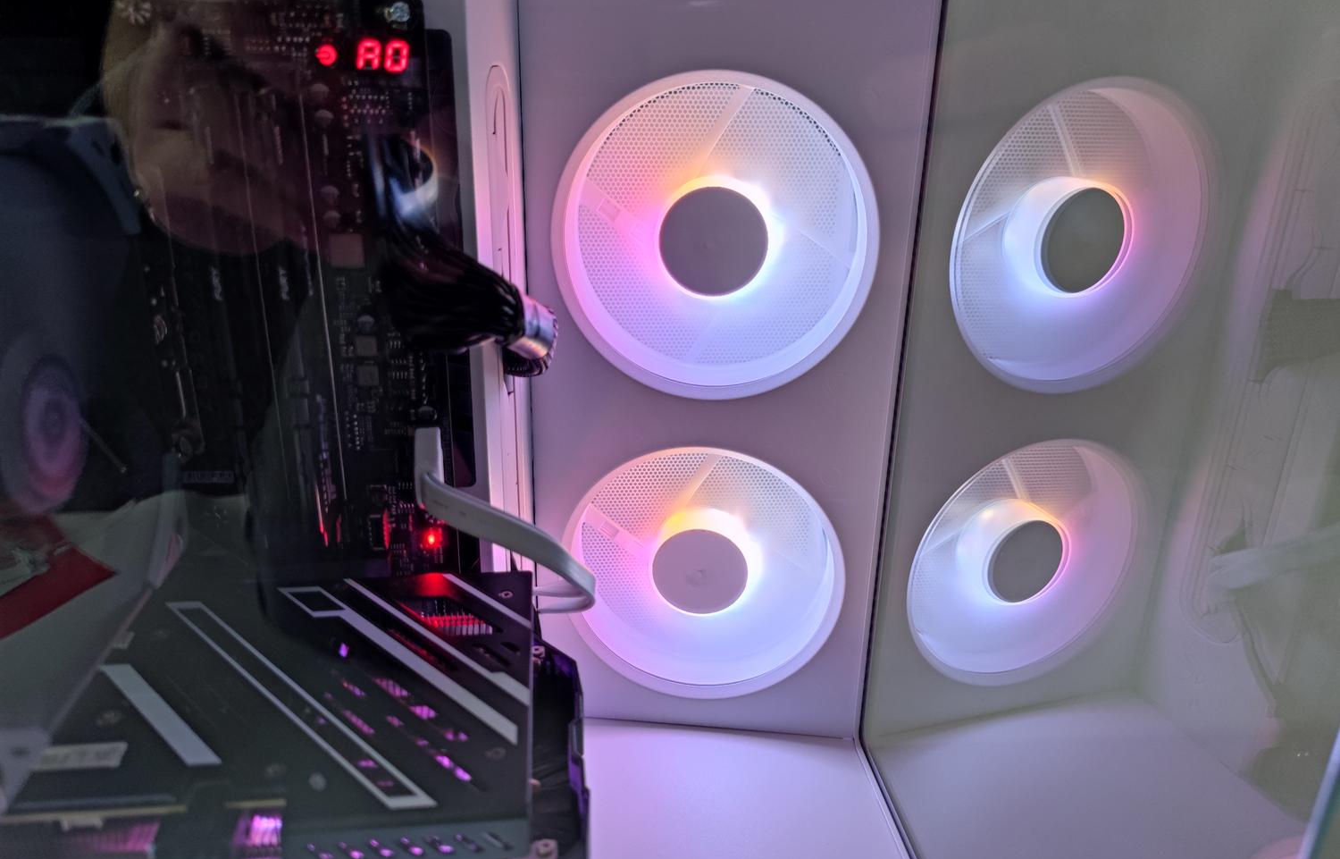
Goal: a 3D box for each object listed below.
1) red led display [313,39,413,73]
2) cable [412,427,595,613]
[{"bbox_3d":[-0.088,-0.108,0.269,0.027,0.009,0.007,-2,20,-8],"label":"red led display"},{"bbox_3d":[-0.055,0.032,0.314,0.057,0.074,0.046,-2,20,-8],"label":"cable"}]

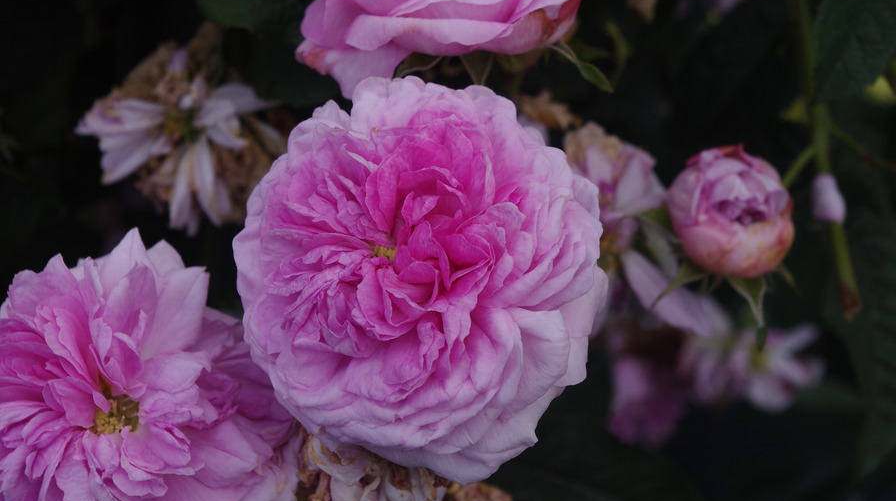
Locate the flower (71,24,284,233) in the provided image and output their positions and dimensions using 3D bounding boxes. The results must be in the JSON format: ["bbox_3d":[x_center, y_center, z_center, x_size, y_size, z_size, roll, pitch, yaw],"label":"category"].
[{"bbox_3d":[-0.061,-0.027,0.465,0.046,0.046,0.028,2,-1,6],"label":"flower"}]

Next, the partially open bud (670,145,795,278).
[{"bbox_3d":[0.062,-0.009,0.450,0.027,0.028,0.028,-1,-11,-5],"label":"partially open bud"}]

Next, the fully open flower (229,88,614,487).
[{"bbox_3d":[-0.006,0.006,0.425,0.073,0.079,0.045,4,-10,13],"label":"fully open flower"}]

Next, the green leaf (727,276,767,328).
[{"bbox_3d":[0.065,0.011,0.445,0.009,0.011,0.005,0,-6,0],"label":"green leaf"}]

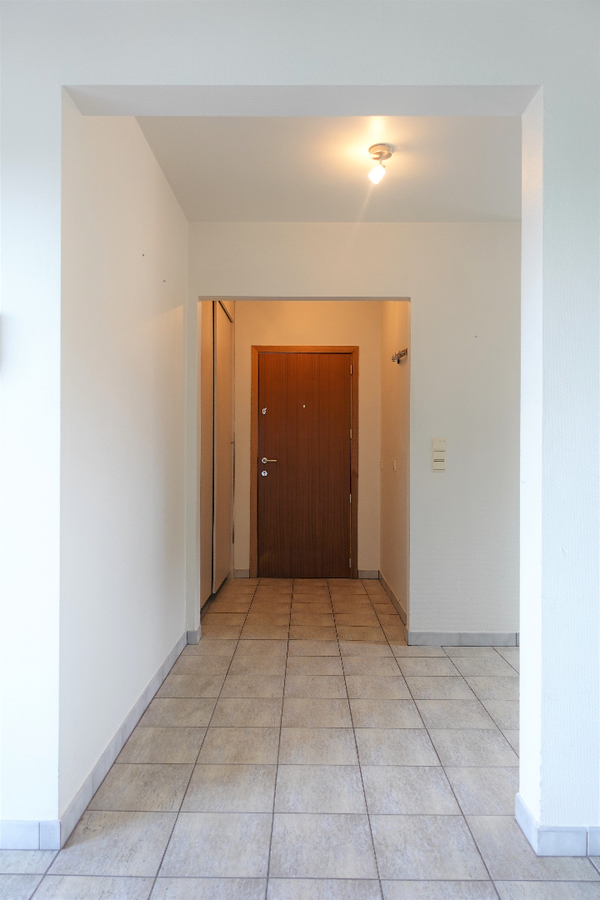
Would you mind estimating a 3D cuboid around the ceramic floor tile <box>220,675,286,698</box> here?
[{"bbox_3d":[-0.224,1.157,2.921,0.298,0.010,0.293,0,0,1],"label":"ceramic floor tile"}]

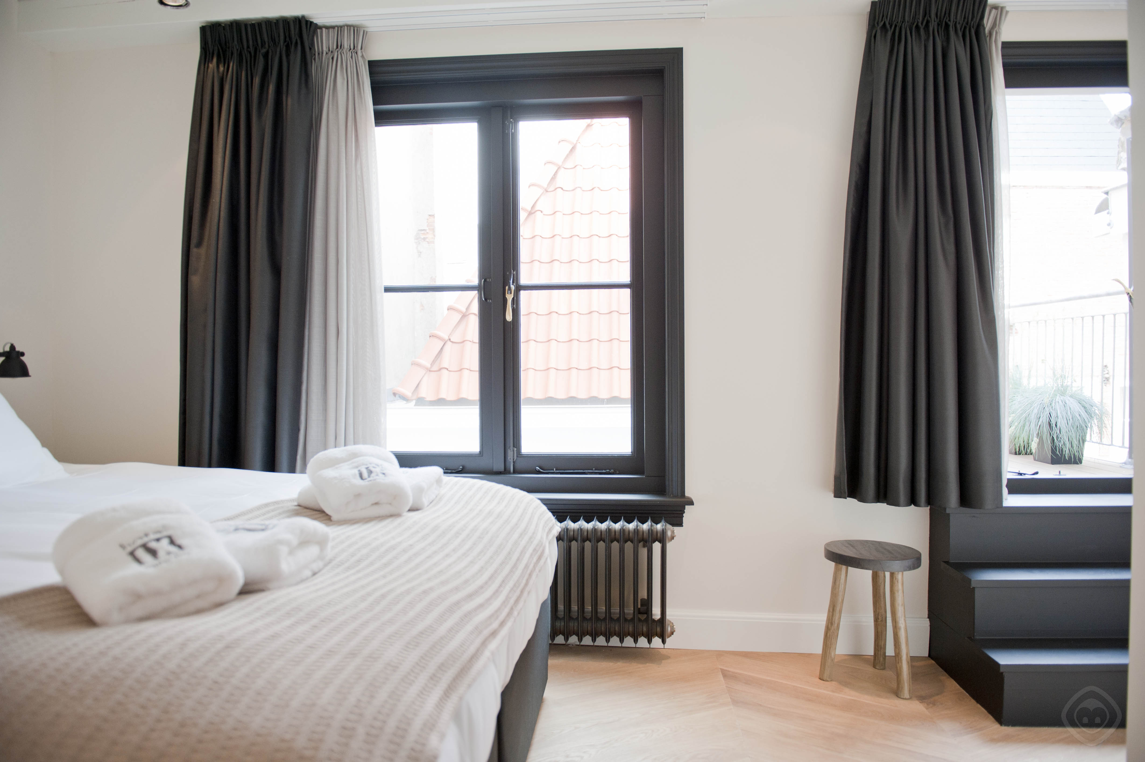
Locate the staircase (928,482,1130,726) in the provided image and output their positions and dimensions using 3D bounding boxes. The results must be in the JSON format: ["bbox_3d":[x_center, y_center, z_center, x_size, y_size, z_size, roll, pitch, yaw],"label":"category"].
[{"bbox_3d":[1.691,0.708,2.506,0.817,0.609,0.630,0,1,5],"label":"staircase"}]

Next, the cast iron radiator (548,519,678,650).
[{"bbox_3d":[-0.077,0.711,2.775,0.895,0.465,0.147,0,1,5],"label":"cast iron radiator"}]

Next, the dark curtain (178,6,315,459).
[{"bbox_3d":[-1.194,-0.435,2.812,0.488,1.759,0.131,0,1,5],"label":"dark curtain"}]

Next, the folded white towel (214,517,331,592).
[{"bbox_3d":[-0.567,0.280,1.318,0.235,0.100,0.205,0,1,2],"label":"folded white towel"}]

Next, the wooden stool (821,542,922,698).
[{"bbox_3d":[1.000,0.791,2.526,0.316,0.444,0.294,0,1,5],"label":"wooden stool"}]

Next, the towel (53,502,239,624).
[{"bbox_3d":[-0.645,0.264,1.174,0.215,0.140,0.200,-1,1,-42],"label":"towel"}]

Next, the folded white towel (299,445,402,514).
[{"bbox_3d":[-0.553,0.250,1.959,0.225,0.140,0.200,-1,1,-20],"label":"folded white towel"}]

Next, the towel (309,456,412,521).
[{"bbox_3d":[-0.521,0.255,1.886,0.215,0.140,0.200,-1,1,-20],"label":"towel"}]

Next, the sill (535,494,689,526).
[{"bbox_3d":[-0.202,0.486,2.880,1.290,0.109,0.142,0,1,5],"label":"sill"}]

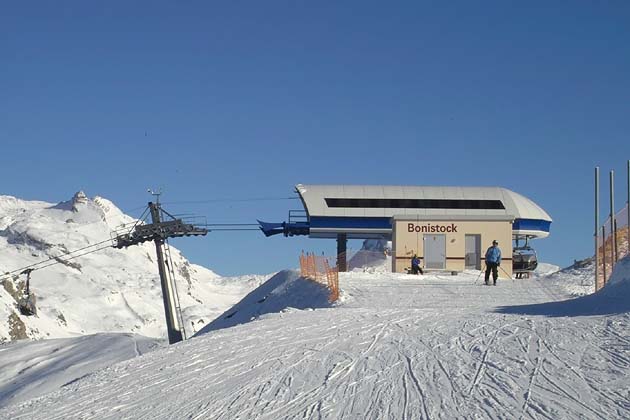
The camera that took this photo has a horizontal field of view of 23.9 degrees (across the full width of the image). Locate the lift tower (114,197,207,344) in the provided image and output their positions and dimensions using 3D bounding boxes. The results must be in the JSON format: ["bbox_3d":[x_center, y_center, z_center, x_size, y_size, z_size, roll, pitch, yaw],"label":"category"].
[{"bbox_3d":[-10.270,4.550,102.500,6.400,10.700,7.300,-9,-4,-3],"label":"lift tower"}]

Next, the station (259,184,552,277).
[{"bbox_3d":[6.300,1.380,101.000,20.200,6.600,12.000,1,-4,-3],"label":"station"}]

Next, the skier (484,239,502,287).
[{"bbox_3d":[6.880,2.060,57.300,0.720,1.770,0.600,0,-4,0],"label":"skier"}]

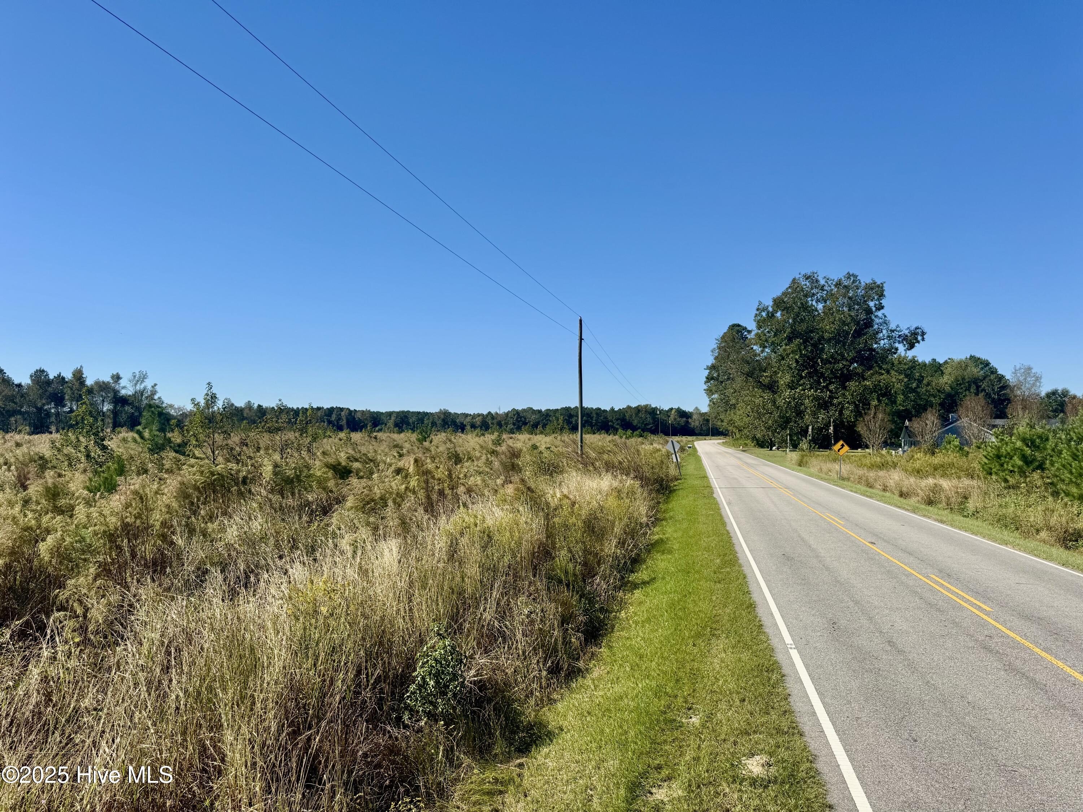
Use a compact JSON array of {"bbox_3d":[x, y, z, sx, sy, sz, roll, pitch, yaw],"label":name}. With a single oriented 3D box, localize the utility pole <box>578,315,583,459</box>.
[{"bbox_3d":[2.150,-0.120,41.200,0.280,9.400,0.280,0,-2,0],"label":"utility pole"}]

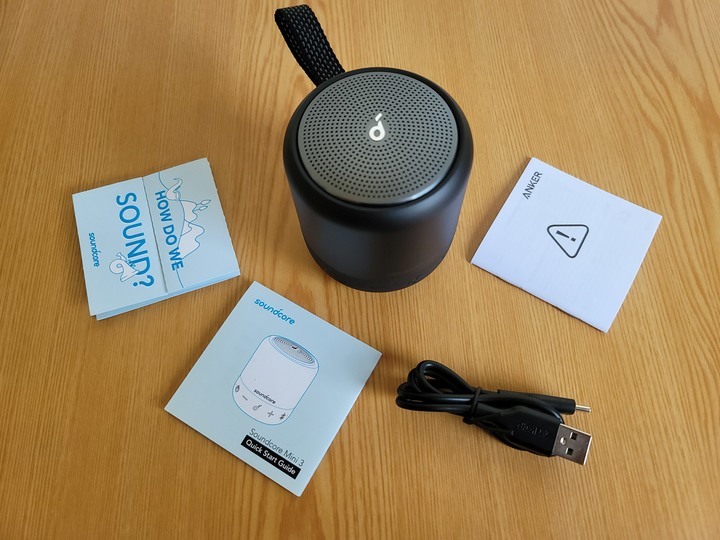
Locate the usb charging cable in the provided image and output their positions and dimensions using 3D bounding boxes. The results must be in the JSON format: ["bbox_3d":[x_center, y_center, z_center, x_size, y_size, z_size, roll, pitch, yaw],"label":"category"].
[{"bbox_3d":[0.058,0.060,0.226,0.085,0.018,0.026,13,69,8],"label":"usb charging cable"}]

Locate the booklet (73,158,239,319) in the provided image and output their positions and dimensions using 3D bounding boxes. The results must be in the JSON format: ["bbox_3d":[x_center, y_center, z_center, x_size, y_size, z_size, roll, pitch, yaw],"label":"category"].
[{"bbox_3d":[-0.107,-0.019,0.272,0.074,0.006,0.072,-18,68,-4],"label":"booklet"}]

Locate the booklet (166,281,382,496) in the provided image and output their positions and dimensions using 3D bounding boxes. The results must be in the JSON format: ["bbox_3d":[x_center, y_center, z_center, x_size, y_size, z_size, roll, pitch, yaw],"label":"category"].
[{"bbox_3d":[-0.039,0.052,0.242,0.073,0.003,0.072,28,72,13],"label":"booklet"}]

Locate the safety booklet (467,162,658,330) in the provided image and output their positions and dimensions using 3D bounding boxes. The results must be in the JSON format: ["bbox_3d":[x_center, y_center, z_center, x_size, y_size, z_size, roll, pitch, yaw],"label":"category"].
[{"bbox_3d":[0.104,-0.015,0.262,0.070,0.003,0.071,29,72,13],"label":"safety booklet"}]

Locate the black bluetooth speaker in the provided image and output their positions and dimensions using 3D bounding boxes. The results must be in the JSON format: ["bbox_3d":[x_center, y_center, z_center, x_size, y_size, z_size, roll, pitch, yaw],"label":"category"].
[{"bbox_3d":[0.002,-0.051,0.238,0.075,0.083,0.111,-22,69,-6],"label":"black bluetooth speaker"}]

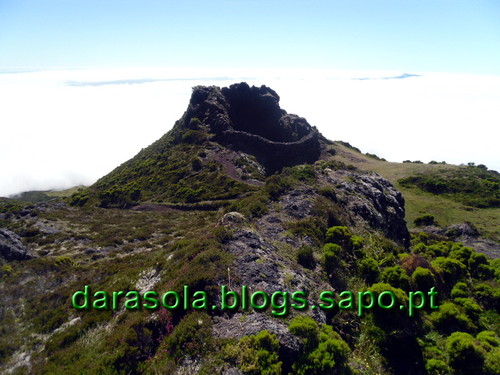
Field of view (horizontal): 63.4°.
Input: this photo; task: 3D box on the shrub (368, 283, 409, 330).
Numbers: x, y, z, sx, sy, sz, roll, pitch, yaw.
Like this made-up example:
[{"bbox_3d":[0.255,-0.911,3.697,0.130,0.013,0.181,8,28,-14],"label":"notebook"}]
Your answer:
[{"bbox_3d":[3.151,2.707,9.200,0.930,1.000,0.900,1,16,0],"label":"shrub"}]

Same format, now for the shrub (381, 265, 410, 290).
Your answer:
[{"bbox_3d":[3.598,2.258,10.000,0.720,0.707,0.684,0,16,0],"label":"shrub"}]

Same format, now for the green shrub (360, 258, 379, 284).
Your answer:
[{"bbox_3d":[3.162,2.196,10.700,0.462,0.741,0.485,0,16,0],"label":"green shrub"}]

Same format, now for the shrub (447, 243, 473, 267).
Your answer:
[{"bbox_3d":[6.767,2.173,13.000,0.748,0.810,0.711,0,16,0],"label":"shrub"}]

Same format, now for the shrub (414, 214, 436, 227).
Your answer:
[{"bbox_3d":[9.547,1.812,22.000,1.161,0.685,1.103,0,16,0],"label":"shrub"}]

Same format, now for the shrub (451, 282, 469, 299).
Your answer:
[{"bbox_3d":[5.336,2.644,10.300,0.445,0.448,0.422,0,16,0],"label":"shrub"}]

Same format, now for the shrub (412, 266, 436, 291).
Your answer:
[{"bbox_3d":[4.876,2.557,11.300,0.680,0.680,0.660,1,16,0],"label":"shrub"}]

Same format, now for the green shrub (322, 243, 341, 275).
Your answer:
[{"bbox_3d":[2.177,1.896,10.800,0.466,0.855,0.490,0,16,0],"label":"green shrub"}]

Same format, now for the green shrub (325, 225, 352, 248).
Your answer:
[{"bbox_3d":[2.626,1.516,12.000,0.806,0.718,0.766,0,16,0],"label":"green shrub"}]

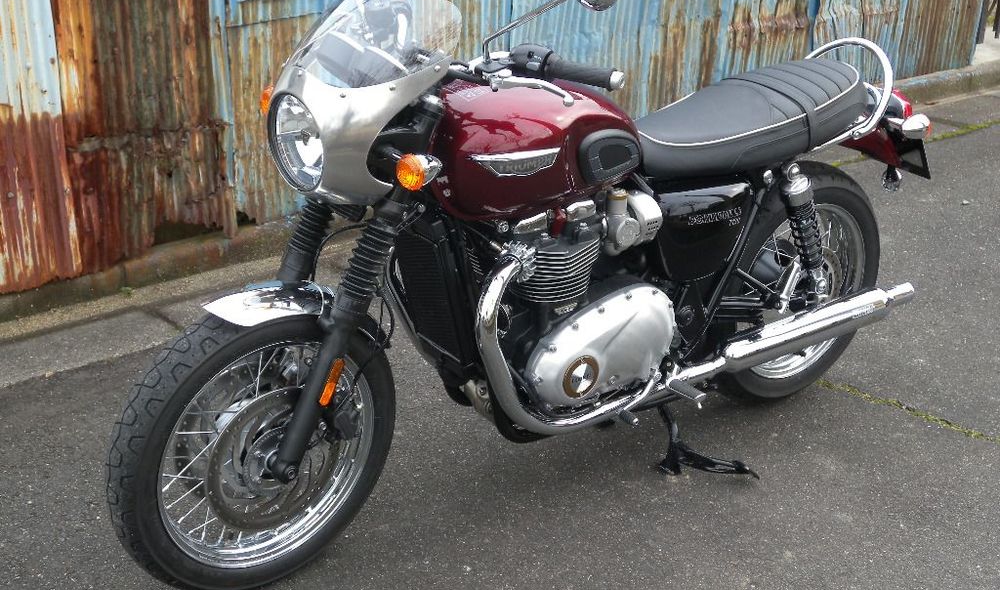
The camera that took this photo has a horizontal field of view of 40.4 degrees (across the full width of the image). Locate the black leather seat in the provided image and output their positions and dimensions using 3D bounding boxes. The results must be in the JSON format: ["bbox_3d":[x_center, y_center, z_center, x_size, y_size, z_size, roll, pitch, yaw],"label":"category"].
[{"bbox_3d":[0.571,-0.407,3.180,0.765,0.140,0.270,-15,29,-31],"label":"black leather seat"}]

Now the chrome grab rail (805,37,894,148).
[{"bbox_3d":[0.778,-0.507,3.290,0.245,0.215,0.296,-15,29,-31],"label":"chrome grab rail"}]

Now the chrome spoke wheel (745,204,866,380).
[{"bbox_3d":[0.725,-0.024,3.456,0.462,0.462,0.130,-15,28,-32],"label":"chrome spoke wheel"}]

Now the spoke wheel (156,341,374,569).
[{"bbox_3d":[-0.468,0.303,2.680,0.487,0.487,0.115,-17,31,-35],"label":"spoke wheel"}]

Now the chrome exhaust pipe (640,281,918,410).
[{"bbox_3d":[0.680,0.103,3.227,0.882,0.120,0.095,-15,29,-31],"label":"chrome exhaust pipe"}]

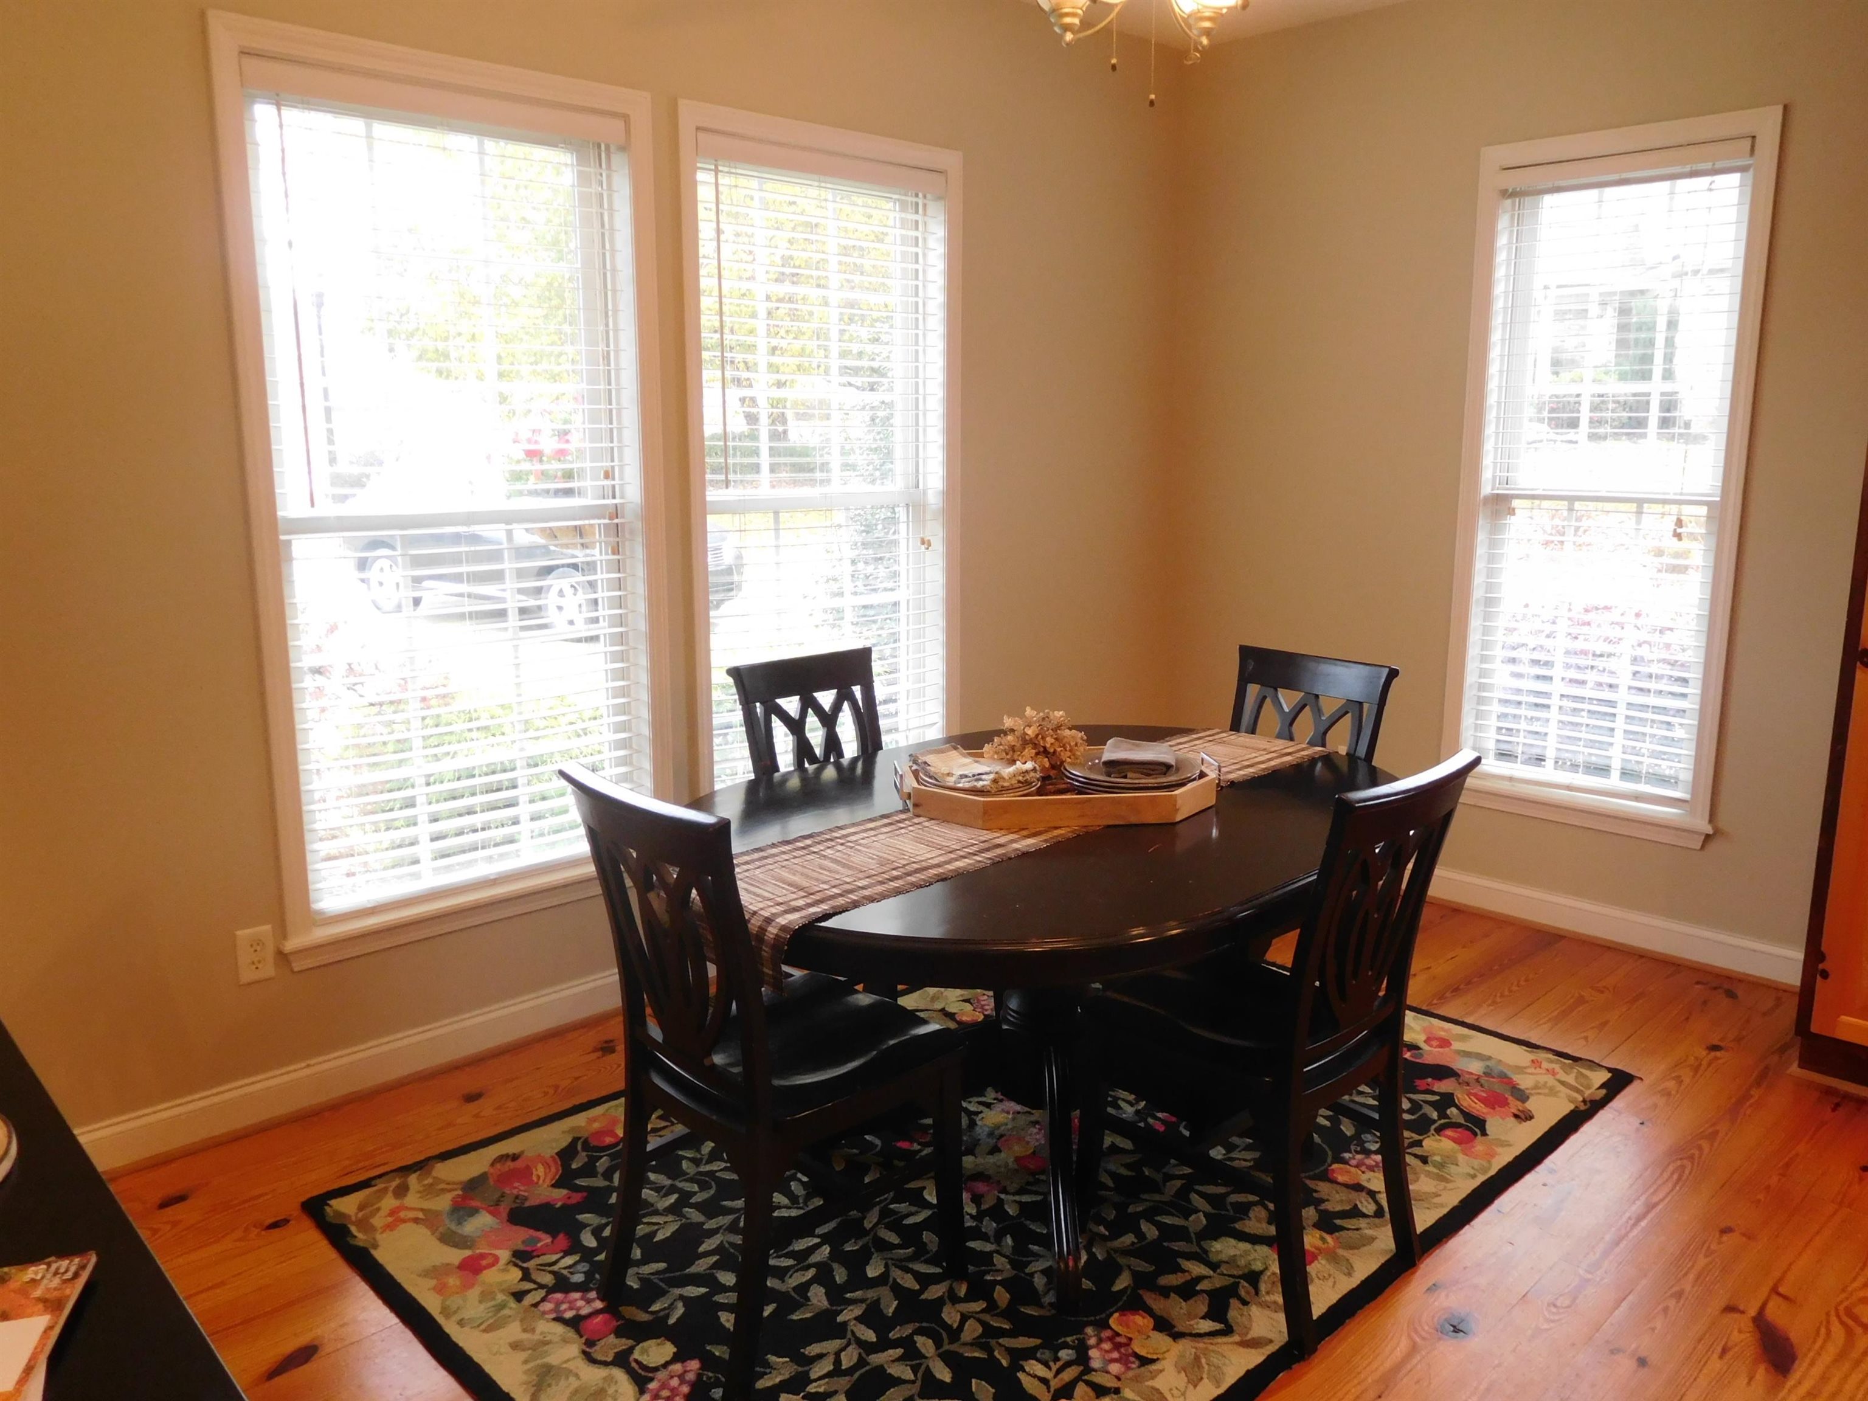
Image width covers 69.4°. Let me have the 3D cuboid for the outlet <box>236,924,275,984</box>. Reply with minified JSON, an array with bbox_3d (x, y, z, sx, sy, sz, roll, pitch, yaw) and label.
[{"bbox_3d":[-1.445,0.544,2.879,0.071,0.116,0.010,-10,15,-42],"label":"outlet"}]

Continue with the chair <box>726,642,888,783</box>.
[{"bbox_3d":[-0.128,0.400,3.110,0.465,0.955,0.550,-10,15,-42],"label":"chair"}]

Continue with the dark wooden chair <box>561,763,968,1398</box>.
[{"bbox_3d":[-0.255,0.566,2.261,0.465,0.955,0.550,10,15,43],"label":"dark wooden chair"}]

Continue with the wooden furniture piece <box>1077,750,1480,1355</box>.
[{"bbox_3d":[0.562,0.543,2.353,0.465,0.955,0.550,-11,15,-44],"label":"wooden furniture piece"}]

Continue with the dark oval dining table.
[{"bbox_3d":[0.240,0.576,2.740,1.626,0.747,1.223,-11,15,-44],"label":"dark oval dining table"}]

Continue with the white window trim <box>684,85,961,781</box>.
[{"bbox_3d":[-0.252,-0.578,3.788,0.982,1.941,0.070,-10,15,-42],"label":"white window trim"}]

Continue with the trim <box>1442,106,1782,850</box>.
[{"bbox_3d":[1.835,-0.583,3.785,0.070,1.941,0.791,-10,15,-42],"label":"trim"}]

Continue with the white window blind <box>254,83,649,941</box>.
[{"bbox_3d":[-1.057,-0.438,3.123,0.859,1.768,0.060,-10,15,-42],"label":"white window blind"}]

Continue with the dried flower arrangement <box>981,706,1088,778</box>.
[{"bbox_3d":[0.210,0.086,2.788,0.205,0.140,0.175,1,11,4],"label":"dried flower arrangement"}]

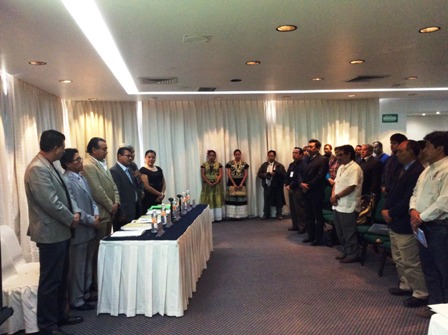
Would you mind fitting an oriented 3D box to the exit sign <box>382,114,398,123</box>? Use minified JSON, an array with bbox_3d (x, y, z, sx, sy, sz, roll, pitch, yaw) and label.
[{"bbox_3d":[3.866,-1.133,9.605,0.380,0.200,0.050,-2,3,-8],"label":"exit sign"}]

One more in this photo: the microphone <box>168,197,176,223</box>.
[{"bbox_3d":[-0.628,0.507,4.928,0.090,0.300,0.080,-2,3,-6],"label":"microphone"}]

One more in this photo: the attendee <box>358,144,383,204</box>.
[{"bbox_3d":[2.487,0.387,7.040,0.360,1.600,0.500,-3,4,-18],"label":"attendee"}]

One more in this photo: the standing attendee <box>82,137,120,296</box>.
[{"bbox_3d":[-1.372,0.552,4.659,0.400,1.750,0.520,0,4,22],"label":"standing attendee"}]

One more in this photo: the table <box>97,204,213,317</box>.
[{"bbox_3d":[-0.720,1.009,5.199,0.840,0.740,2.380,-1,3,5],"label":"table"}]

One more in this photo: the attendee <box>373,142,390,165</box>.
[{"bbox_3d":[2.987,0.307,7.837,0.360,1.640,0.500,-3,4,-22],"label":"attendee"}]

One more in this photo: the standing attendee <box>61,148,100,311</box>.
[{"bbox_3d":[-1.464,0.640,4.314,0.400,1.620,0.490,0,4,16],"label":"standing attendee"}]

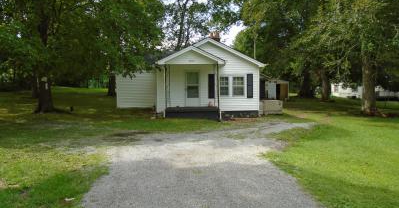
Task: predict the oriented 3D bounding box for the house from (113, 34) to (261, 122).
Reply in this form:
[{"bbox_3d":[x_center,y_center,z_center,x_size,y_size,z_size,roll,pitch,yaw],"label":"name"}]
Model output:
[{"bbox_3d":[-1.200,-1.673,20.944,10.000,4.700,11.200,0,3,0],"label":"house"}]

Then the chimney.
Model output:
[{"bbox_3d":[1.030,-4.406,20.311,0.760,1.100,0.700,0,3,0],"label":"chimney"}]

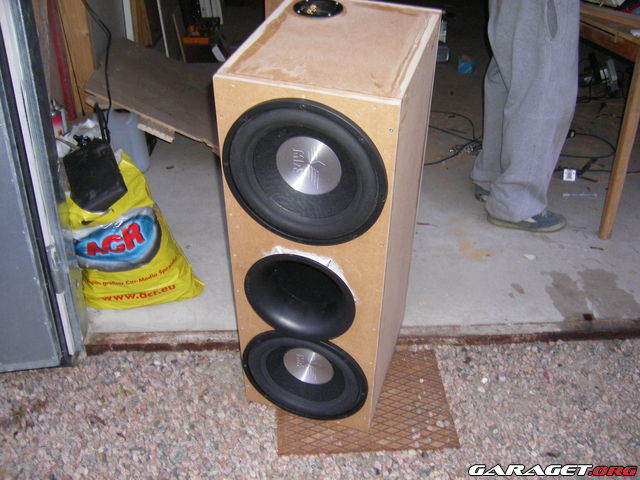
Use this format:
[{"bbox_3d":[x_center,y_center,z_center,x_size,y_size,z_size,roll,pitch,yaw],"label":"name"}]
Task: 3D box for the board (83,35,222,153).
[{"bbox_3d":[-0.748,-0.746,3.308,1.086,0.016,0.360,26,77,27],"label":"board"}]

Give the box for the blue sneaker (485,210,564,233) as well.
[{"bbox_3d":[0.818,-0.113,2.551,0.300,0.105,0.110,6,29,10],"label":"blue sneaker"}]

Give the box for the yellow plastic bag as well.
[{"bbox_3d":[-0.587,-0.033,2.047,0.375,0.445,0.200,-6,29,-12],"label":"yellow plastic bag"}]

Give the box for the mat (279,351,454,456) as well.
[{"bbox_3d":[0.119,0.434,1.770,0.453,0.012,0.357,-1,33,-2],"label":"mat"}]

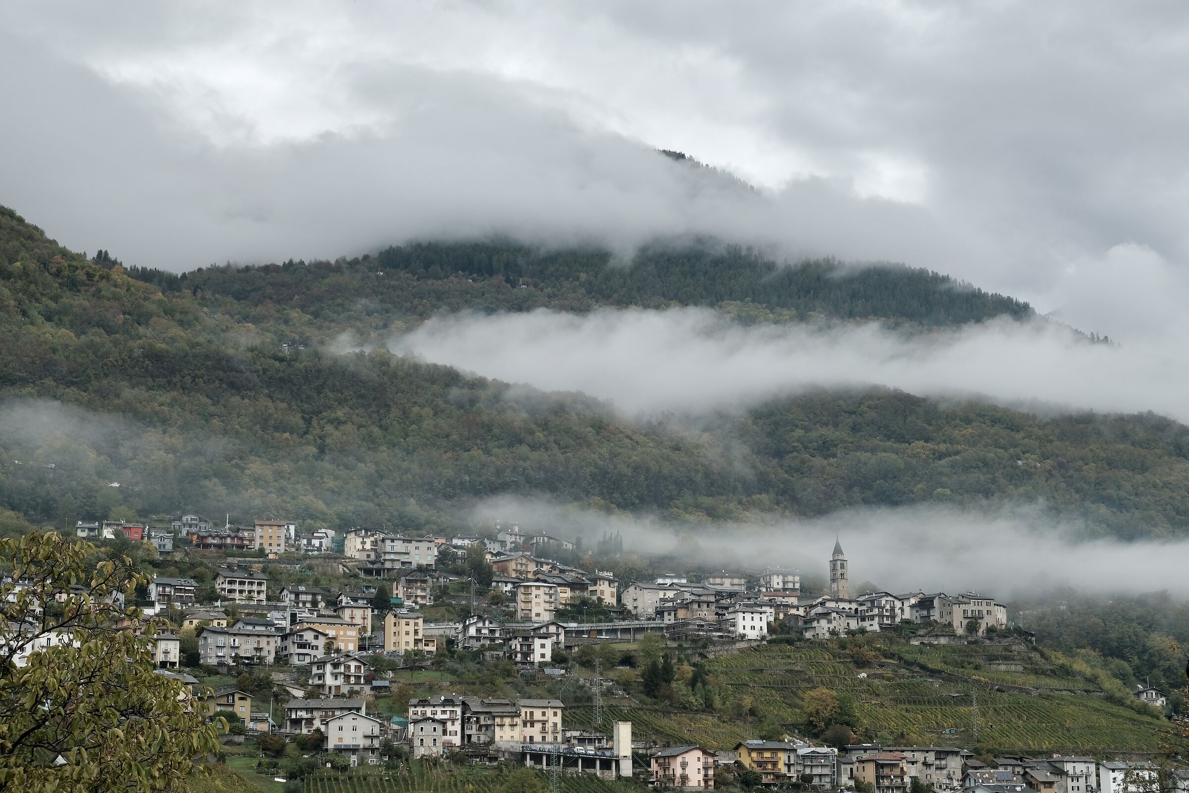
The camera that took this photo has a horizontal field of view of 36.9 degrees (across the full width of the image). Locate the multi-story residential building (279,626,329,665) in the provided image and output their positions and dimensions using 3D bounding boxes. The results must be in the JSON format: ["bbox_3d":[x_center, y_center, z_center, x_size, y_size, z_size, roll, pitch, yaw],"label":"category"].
[{"bbox_3d":[-90.040,77.300,553.000,11.300,11.120,12.500,6,-13,-29],"label":"multi-story residential building"}]

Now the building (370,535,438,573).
[{"bbox_3d":[-71.900,59.440,675.000,20.500,12.600,11.500,4,-11,-23],"label":"building"}]

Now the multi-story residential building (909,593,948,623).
[{"bbox_3d":[118.880,75.830,635.000,9.000,10.100,11.500,9,-15,-40],"label":"multi-story residential building"}]

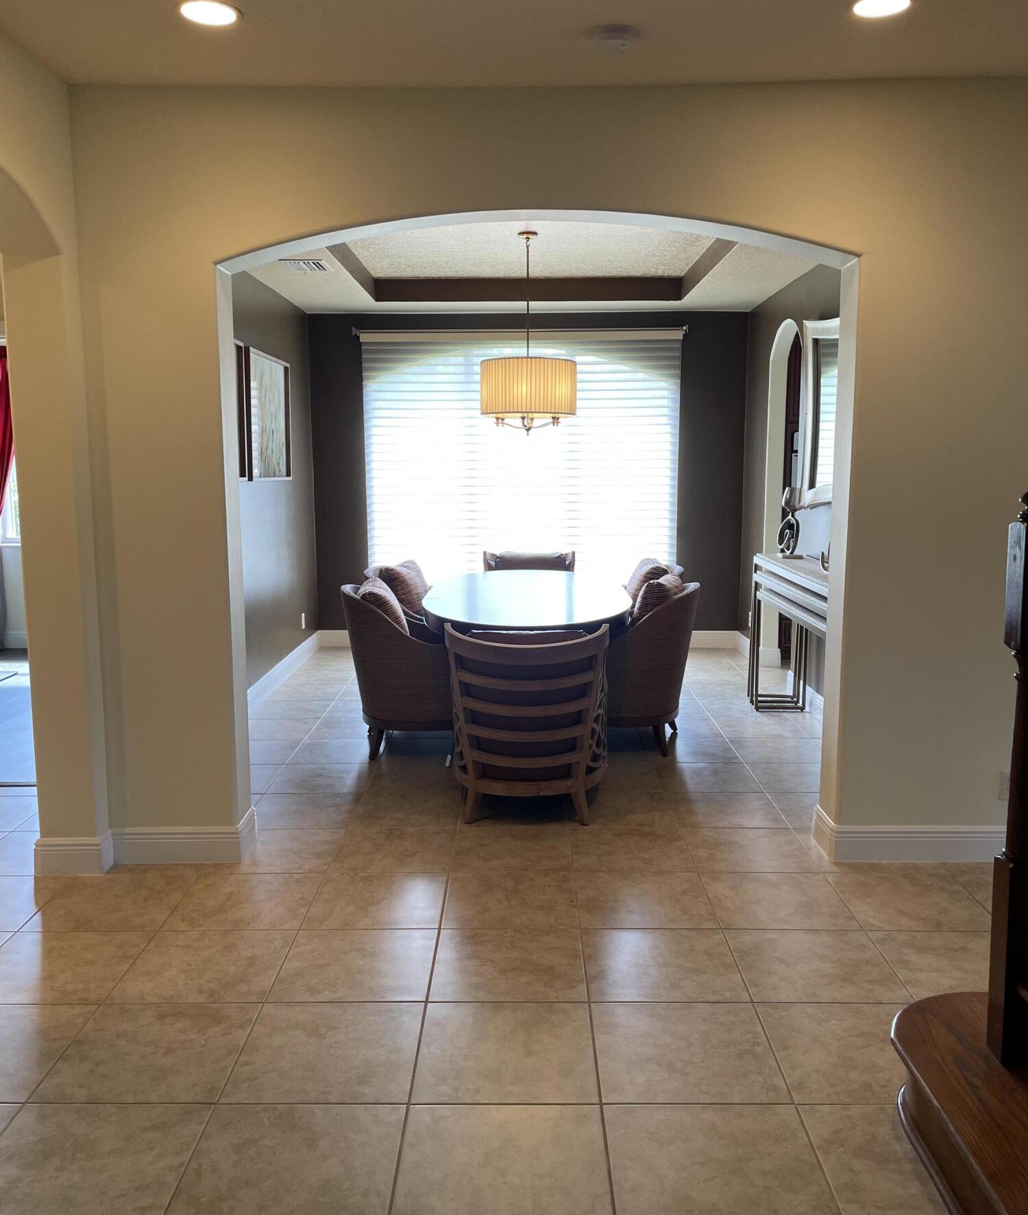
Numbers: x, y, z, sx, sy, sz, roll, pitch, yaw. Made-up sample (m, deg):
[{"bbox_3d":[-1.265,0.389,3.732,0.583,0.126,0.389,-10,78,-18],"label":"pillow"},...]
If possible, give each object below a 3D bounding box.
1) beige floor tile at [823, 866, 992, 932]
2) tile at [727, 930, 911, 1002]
[{"bbox_3d":[1.352,1.005,3.537,0.450,0.010,0.450,0,8,1],"label":"beige floor tile"},{"bbox_3d":[0.909,1.092,3.145,0.457,0.012,0.457,0,8,0],"label":"tile"}]

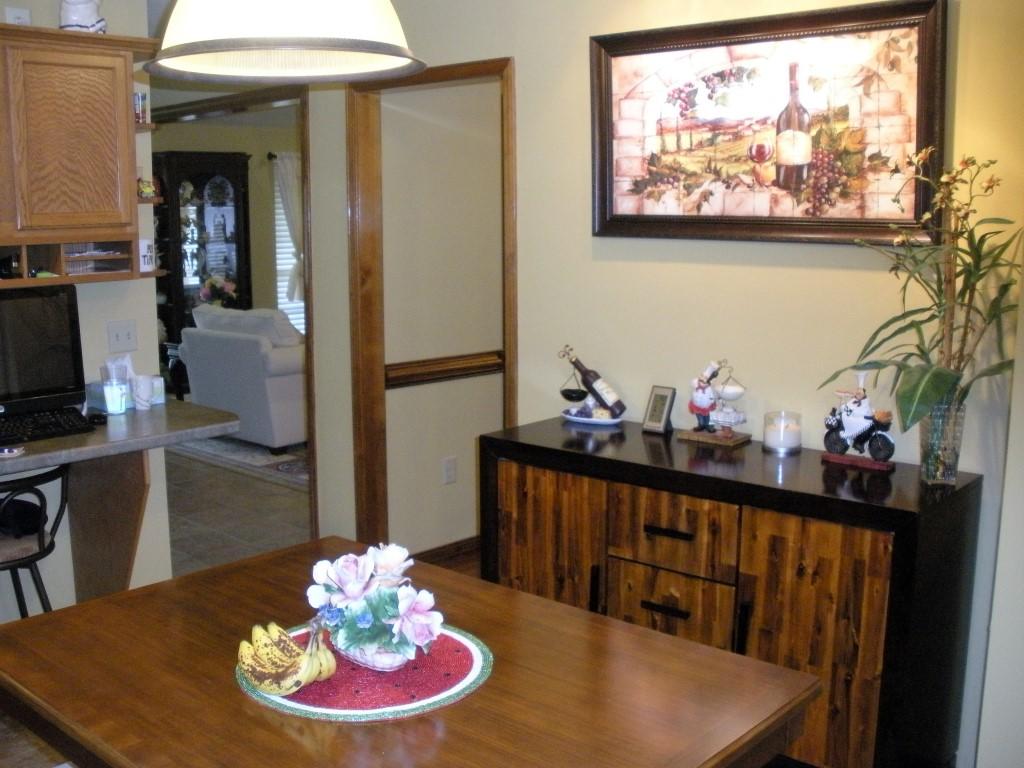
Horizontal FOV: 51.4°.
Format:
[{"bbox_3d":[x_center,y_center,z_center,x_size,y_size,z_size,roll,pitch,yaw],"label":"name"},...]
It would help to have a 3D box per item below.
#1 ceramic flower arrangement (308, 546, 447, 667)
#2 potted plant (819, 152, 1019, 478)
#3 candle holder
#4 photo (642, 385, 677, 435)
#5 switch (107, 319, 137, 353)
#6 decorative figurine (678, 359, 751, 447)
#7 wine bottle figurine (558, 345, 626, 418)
[{"bbox_3d":[-0.238,0.384,1.844,0.240,0.185,0.185,7,12,41],"label":"ceramic flower arrangement"},{"bbox_3d":[0.997,-0.148,2.598,0.420,0.800,0.340,7,12,41],"label":"potted plant"},{"bbox_3d":[0.759,0.136,2.991,0.105,0.110,0.105,0,9,0],"label":"candle holder"},{"bbox_3d":[0.456,0.078,3.286,0.076,0.137,0.070,7,12,41],"label":"photo"},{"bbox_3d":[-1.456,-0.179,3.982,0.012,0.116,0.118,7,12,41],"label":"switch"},{"bbox_3d":[0.603,0.046,3.157,0.187,0.240,0.120,7,12,41],"label":"decorative figurine"},{"bbox_3d":[0.262,-0.007,3.486,0.230,0.245,0.140,7,12,41],"label":"wine bottle figurine"}]

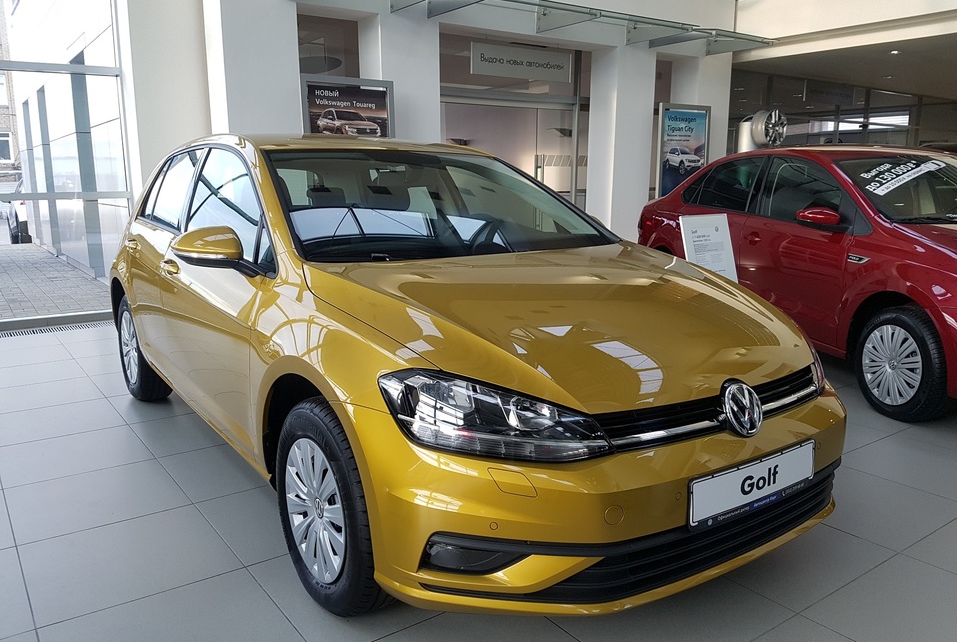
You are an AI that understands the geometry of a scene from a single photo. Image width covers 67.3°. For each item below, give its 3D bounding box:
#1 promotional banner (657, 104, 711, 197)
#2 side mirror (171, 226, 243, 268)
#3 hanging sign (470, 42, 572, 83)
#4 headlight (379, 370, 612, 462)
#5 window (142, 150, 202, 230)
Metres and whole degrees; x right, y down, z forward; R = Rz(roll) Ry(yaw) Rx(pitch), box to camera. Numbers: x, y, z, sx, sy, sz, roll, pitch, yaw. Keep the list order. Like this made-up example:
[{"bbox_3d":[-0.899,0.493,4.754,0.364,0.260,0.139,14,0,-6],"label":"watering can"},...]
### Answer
[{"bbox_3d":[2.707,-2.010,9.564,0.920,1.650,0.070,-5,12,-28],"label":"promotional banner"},{"bbox_3d":[-0.888,-0.242,2.354,0.205,0.140,0.130,-7,13,-35],"label":"side mirror"},{"bbox_3d":[0.531,-3.033,8.485,1.420,0.343,0.050,-6,12,-29],"label":"hanging sign"},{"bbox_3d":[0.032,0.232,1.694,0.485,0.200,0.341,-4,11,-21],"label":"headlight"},{"bbox_3d":[-1.513,-0.663,3.534,0.060,0.380,0.870,20,-4,-36],"label":"window"}]

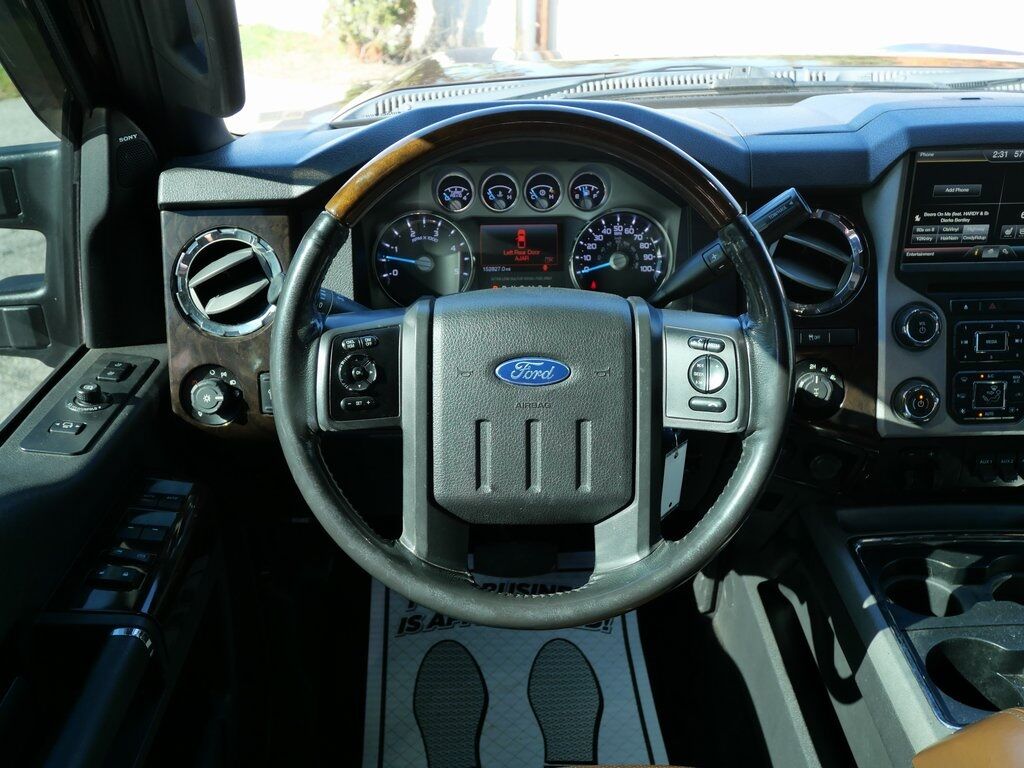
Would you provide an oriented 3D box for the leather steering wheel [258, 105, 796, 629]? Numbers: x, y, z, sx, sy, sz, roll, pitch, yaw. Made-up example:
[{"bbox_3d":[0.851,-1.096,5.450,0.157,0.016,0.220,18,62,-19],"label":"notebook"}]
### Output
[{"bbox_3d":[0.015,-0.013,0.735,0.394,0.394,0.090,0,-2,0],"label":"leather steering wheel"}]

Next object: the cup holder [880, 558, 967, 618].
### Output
[{"bbox_3d":[0.393,0.221,0.919,0.085,0.065,0.085,0,27,0],"label":"cup holder"}]

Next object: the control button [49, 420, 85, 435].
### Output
[{"bbox_3d":[-0.381,0.038,0.810,0.024,0.006,0.016,0,27,0],"label":"control button"}]

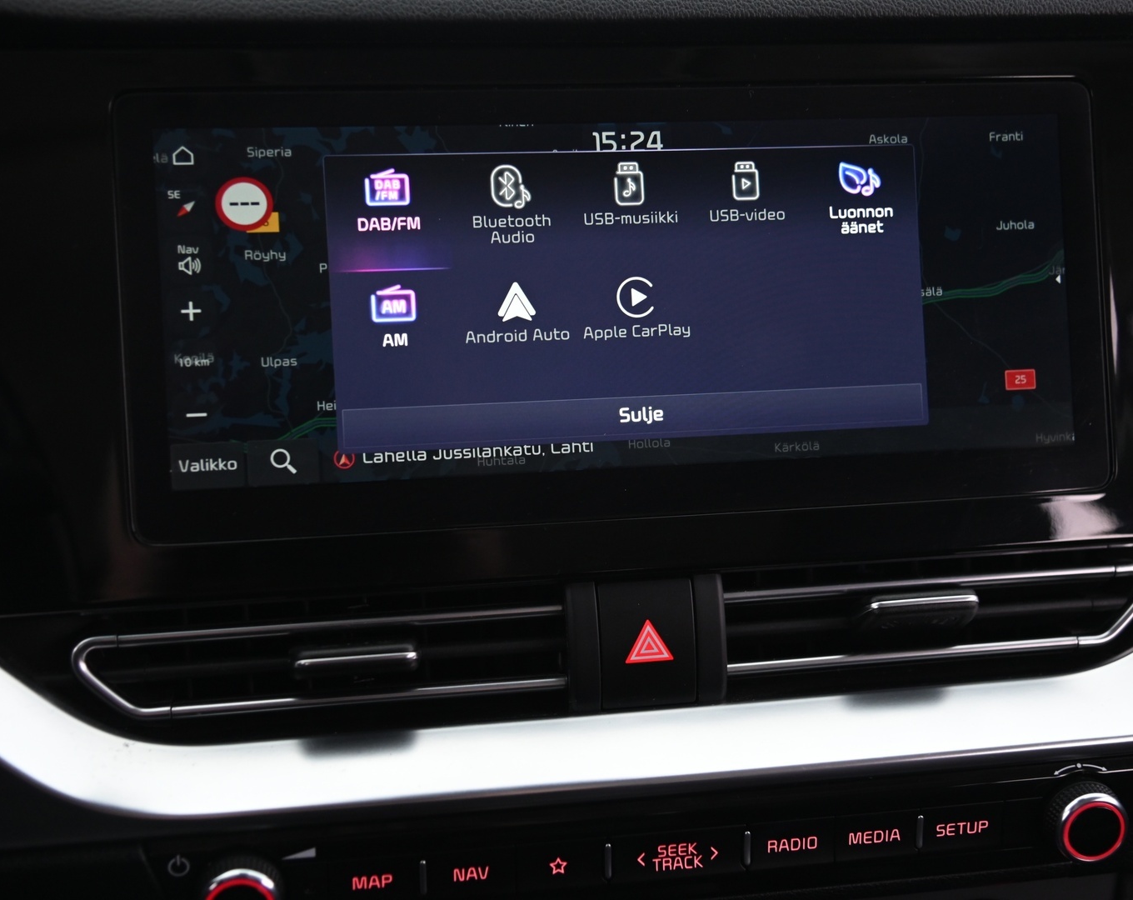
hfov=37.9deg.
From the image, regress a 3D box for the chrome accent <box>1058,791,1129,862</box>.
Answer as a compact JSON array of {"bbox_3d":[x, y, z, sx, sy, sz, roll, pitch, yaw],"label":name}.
[{"bbox_3d":[0.137,0.098,0.430,0.020,0.020,0.004,-3,14,-10],"label":"chrome accent"}]

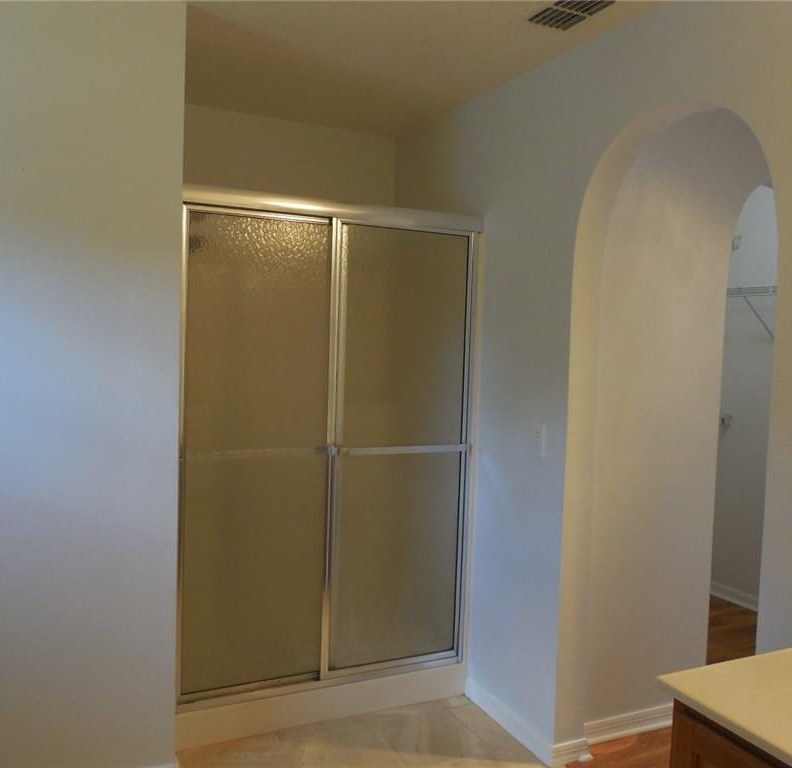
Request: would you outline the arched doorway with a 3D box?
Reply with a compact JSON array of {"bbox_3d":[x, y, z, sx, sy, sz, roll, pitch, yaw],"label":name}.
[{"bbox_3d":[0.787,0.282,2.143,0.145,2.135,0.756,0,4,-25],"label":"arched doorway"}]

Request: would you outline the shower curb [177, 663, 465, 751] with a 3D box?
[{"bbox_3d":[-0.271,1.205,2.838,1.181,0.139,0.100,0,4,-25],"label":"shower curb"}]

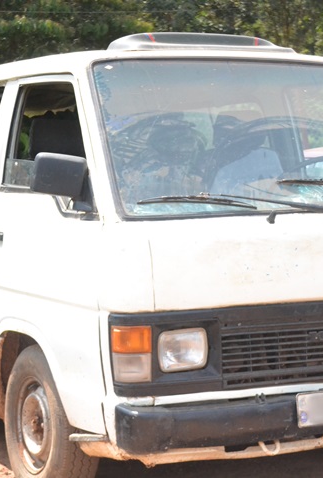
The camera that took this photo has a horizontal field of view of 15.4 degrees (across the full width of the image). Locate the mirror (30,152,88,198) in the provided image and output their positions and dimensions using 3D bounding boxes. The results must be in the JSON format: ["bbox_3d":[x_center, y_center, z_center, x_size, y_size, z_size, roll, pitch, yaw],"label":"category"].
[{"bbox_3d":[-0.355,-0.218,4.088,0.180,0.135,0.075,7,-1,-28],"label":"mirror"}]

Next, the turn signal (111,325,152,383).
[{"bbox_3d":[-0.096,0.374,3.890,0.120,0.182,0.085,-2,3,-28],"label":"turn signal"}]

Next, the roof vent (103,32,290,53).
[{"bbox_3d":[0.147,-0.801,4.988,0.730,0.105,0.380,-2,3,-28],"label":"roof vent"}]

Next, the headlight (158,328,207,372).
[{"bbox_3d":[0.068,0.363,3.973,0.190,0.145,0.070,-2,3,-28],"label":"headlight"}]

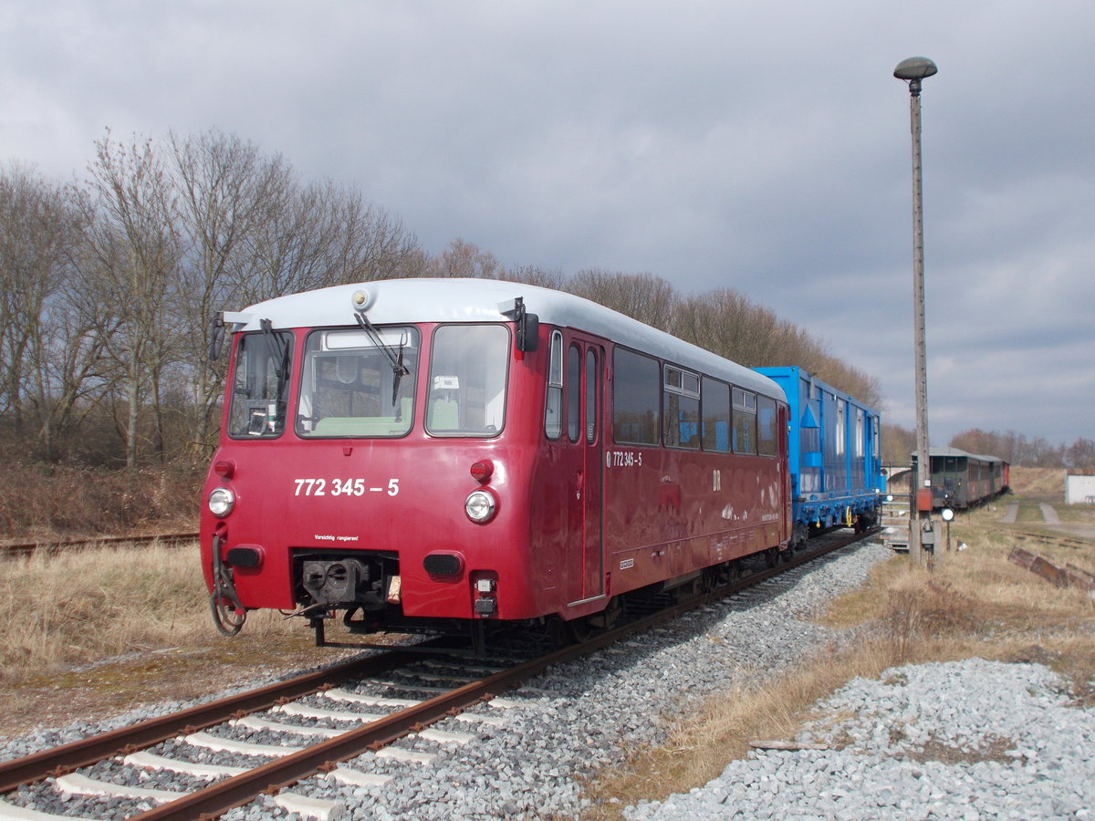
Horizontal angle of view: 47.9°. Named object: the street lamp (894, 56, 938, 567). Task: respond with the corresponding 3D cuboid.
[{"bbox_3d":[6.170,-1.600,20.400,0.710,8.660,0.710,0,-3,0],"label":"street lamp"}]

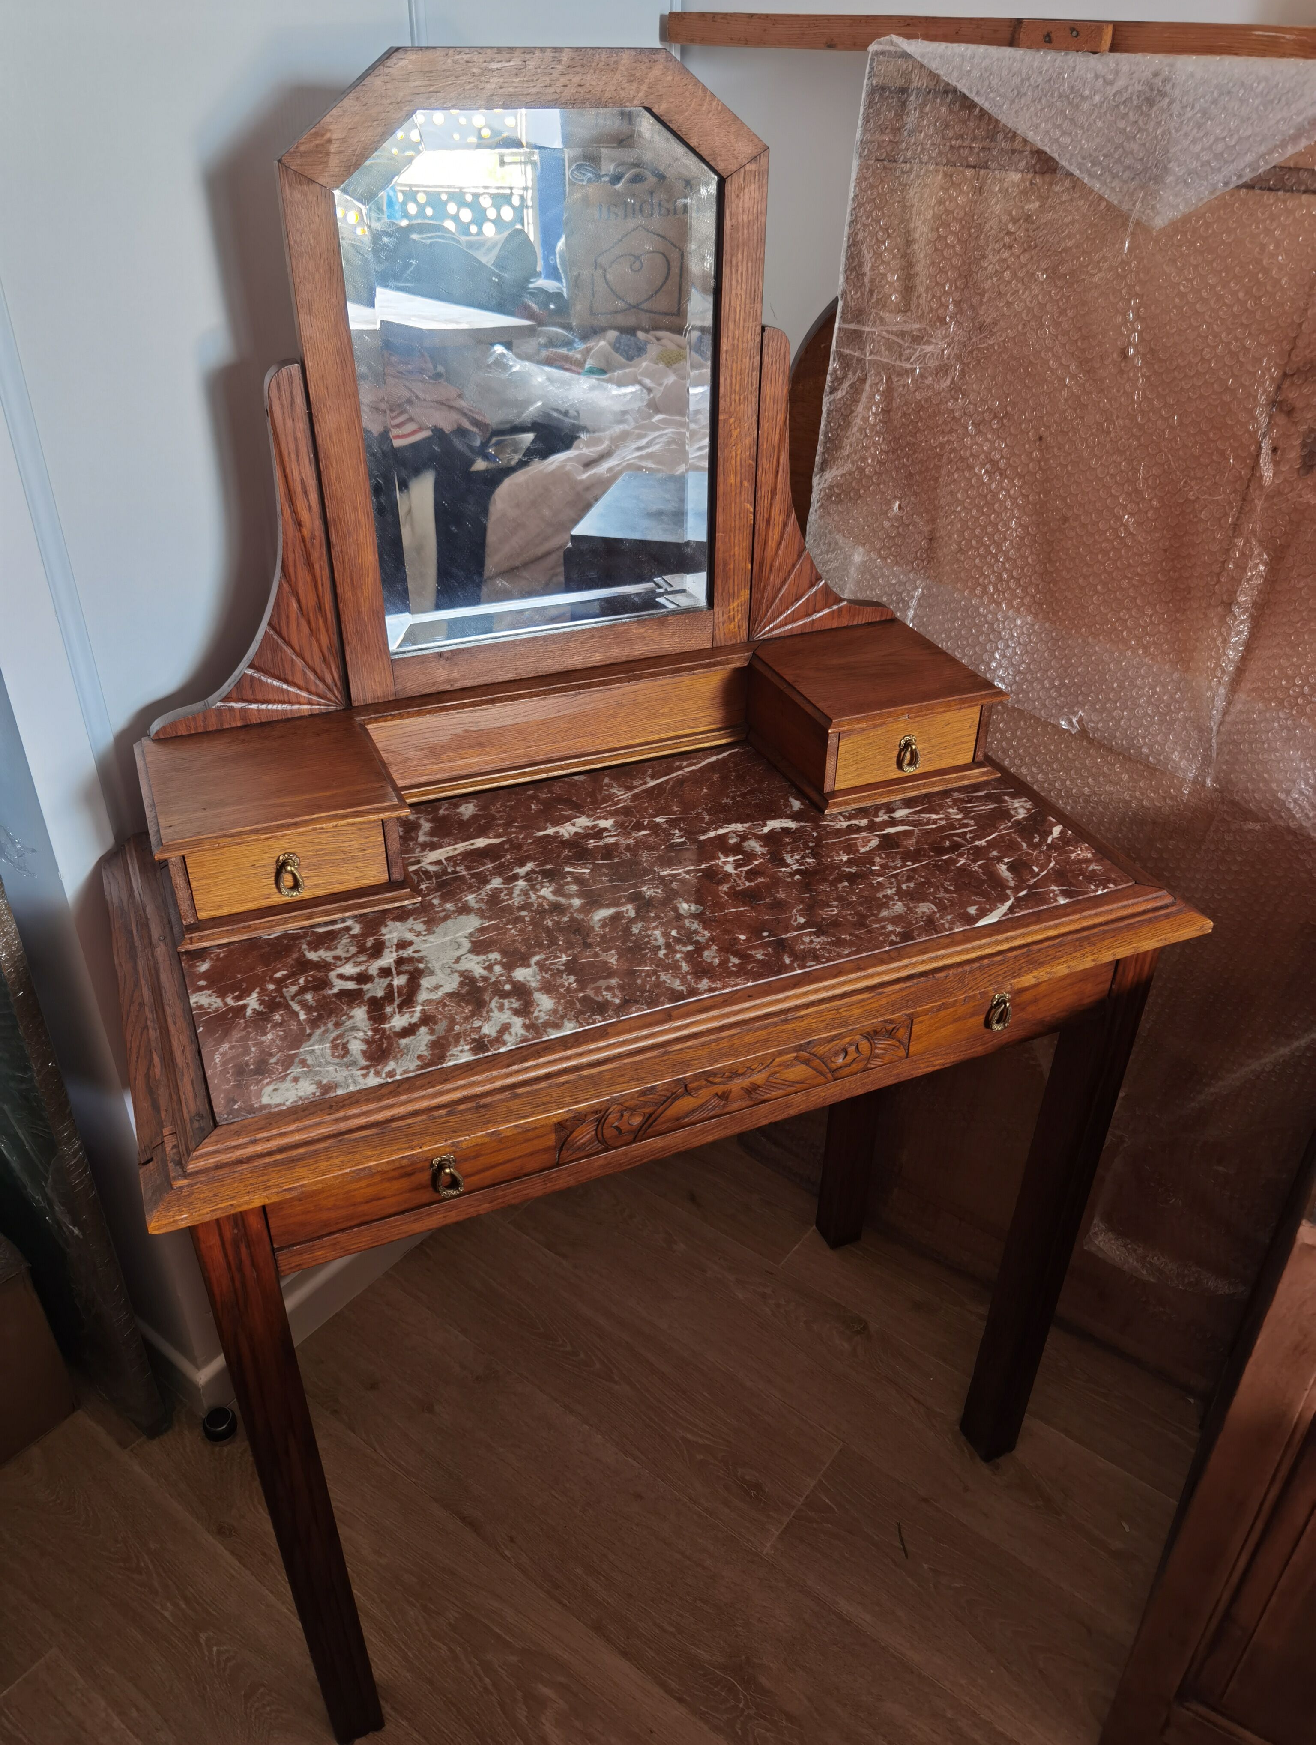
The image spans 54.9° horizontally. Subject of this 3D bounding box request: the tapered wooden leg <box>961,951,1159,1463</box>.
[{"bbox_3d":[0.384,0.341,1.253,0.046,0.727,0.046,-12,35,-20],"label":"tapered wooden leg"}]

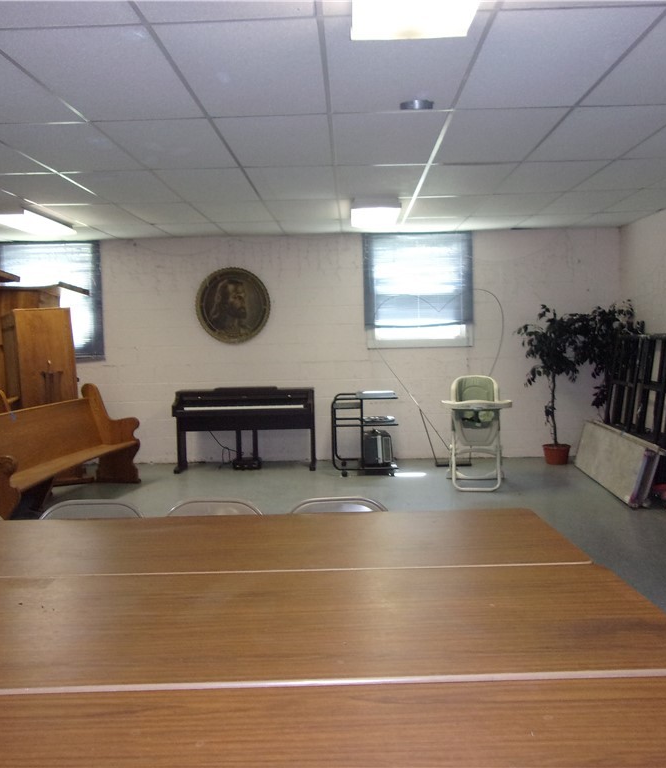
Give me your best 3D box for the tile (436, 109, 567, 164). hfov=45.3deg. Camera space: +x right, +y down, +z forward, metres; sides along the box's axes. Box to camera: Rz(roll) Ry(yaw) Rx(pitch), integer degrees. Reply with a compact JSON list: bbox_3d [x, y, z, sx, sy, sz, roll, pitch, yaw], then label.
[{"bbox_3d":[0.915,-1.413,4.576,0.605,0.025,1.212,-1,3,2],"label":"tile"}]

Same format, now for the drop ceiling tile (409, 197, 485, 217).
[{"bbox_3d":[0.970,-1.554,7.022,0.605,0.020,1.209,-1,3,1],"label":"drop ceiling tile"}]

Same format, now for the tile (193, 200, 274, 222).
[{"bbox_3d":[-0.851,-1.525,7.058,0.605,0.025,1.212,-1,3,2],"label":"tile"}]

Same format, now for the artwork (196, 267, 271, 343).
[{"bbox_3d":[-1.074,-0.855,8.590,0.815,0.815,0.050,-1,3,1],"label":"artwork"}]

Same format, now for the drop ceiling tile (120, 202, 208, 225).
[{"bbox_3d":[-1.460,-1.513,7.075,0.605,0.025,1.212,-1,3,2],"label":"drop ceiling tile"}]

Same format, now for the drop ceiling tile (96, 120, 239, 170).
[{"bbox_3d":[-0.913,-1.378,4.625,0.605,0.025,1.212,-1,3,2],"label":"drop ceiling tile"}]

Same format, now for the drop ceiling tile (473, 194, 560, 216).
[{"bbox_3d":[1.588,-1.567,7.000,0.605,0.020,1.210,-1,3,1],"label":"drop ceiling tile"}]

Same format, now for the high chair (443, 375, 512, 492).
[{"bbox_3d":[1.281,0.410,7.128,0.580,0.980,0.660,-1,3,8],"label":"high chair"}]

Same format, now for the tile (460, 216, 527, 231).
[{"bbox_3d":[1.607,-1.635,8.159,0.605,0.020,1.080,-1,3,1],"label":"tile"}]

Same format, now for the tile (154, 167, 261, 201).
[{"bbox_3d":[-0.889,-1.456,5.858,0.604,0.020,1.213,-1,3,1],"label":"tile"}]

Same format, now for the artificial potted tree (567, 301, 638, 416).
[{"bbox_3d":[2.717,-0.007,8.070,0.740,1.640,0.720,-1,3,1],"label":"artificial potted tree"}]

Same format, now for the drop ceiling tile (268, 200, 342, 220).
[{"bbox_3d":[-0.248,-1.530,7.052,0.605,0.020,1.209,-1,3,1],"label":"drop ceiling tile"}]

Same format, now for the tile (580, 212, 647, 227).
[{"bbox_3d":[2.819,-1.674,8.148,0.604,0.020,1.091,-1,3,1],"label":"tile"}]

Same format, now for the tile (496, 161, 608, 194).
[{"bbox_3d":[1.558,-1.494,5.790,0.605,0.020,1.210,-1,3,1],"label":"tile"}]

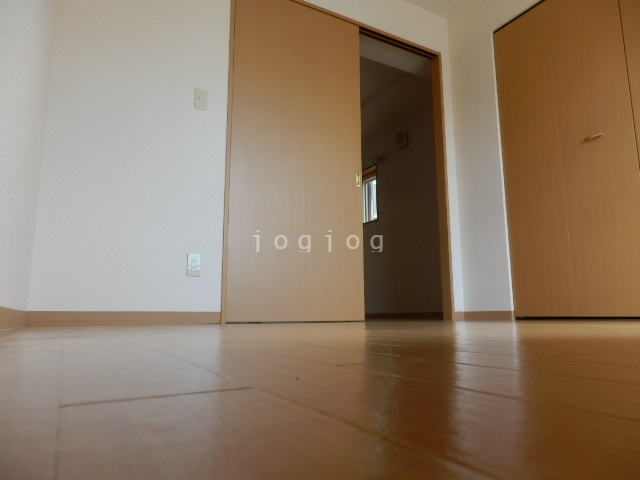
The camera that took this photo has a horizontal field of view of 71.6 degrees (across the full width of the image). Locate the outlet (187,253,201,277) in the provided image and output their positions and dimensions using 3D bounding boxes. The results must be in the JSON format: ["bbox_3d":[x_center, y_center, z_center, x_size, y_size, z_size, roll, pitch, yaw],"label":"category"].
[{"bbox_3d":[-0.651,0.131,2.296,0.069,0.117,0.010,5,-11,-29],"label":"outlet"}]

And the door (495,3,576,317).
[{"bbox_3d":[1.364,-0.524,2.861,0.030,2.010,0.410,5,-11,-29],"label":"door"}]

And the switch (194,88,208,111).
[{"bbox_3d":[-0.654,-0.776,2.451,0.069,0.118,0.010,5,-11,-29],"label":"switch"}]

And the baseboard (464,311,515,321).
[{"bbox_3d":[1.147,0.521,3.022,0.012,0.060,0.405,5,-11,-29],"label":"baseboard"}]

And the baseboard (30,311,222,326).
[{"bbox_3d":[-0.892,0.374,2.122,0.850,0.060,0.012,5,-11,-29],"label":"baseboard"}]

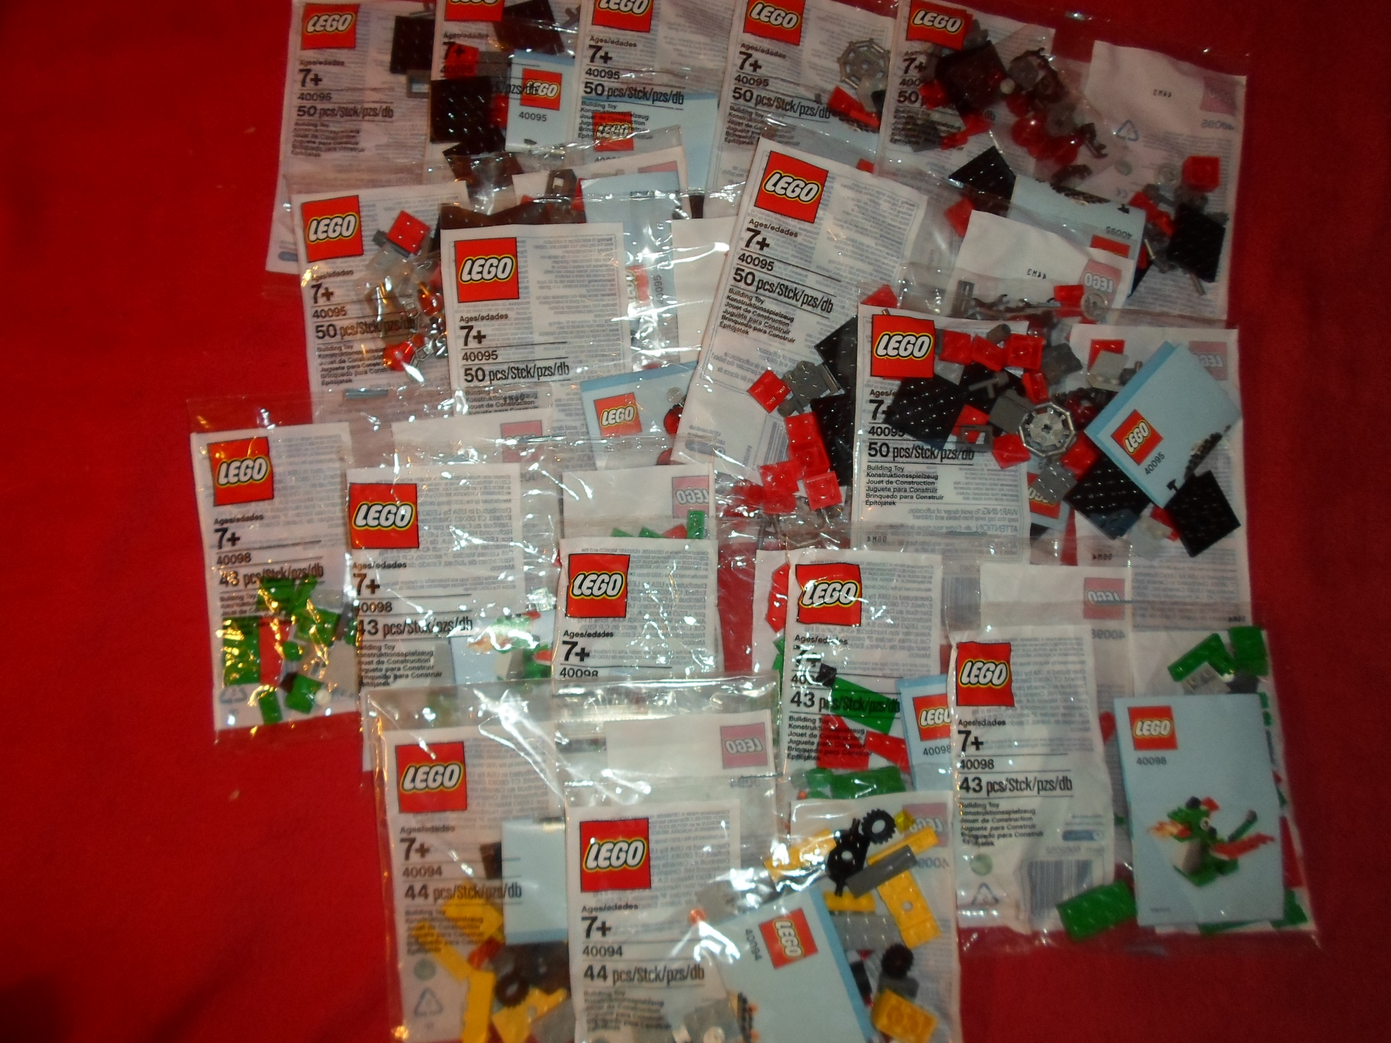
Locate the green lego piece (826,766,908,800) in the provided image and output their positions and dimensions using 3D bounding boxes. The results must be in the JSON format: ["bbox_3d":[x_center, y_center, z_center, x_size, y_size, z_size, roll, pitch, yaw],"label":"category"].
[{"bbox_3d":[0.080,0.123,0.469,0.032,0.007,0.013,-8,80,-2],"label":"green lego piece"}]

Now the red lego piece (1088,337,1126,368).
[{"bbox_3d":[0.204,-0.082,0.499,0.016,0.005,0.016,11,80,2],"label":"red lego piece"}]

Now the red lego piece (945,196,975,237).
[{"bbox_3d":[0.141,-0.158,0.523,0.008,0.011,0.016,-33,81,-6],"label":"red lego piece"}]

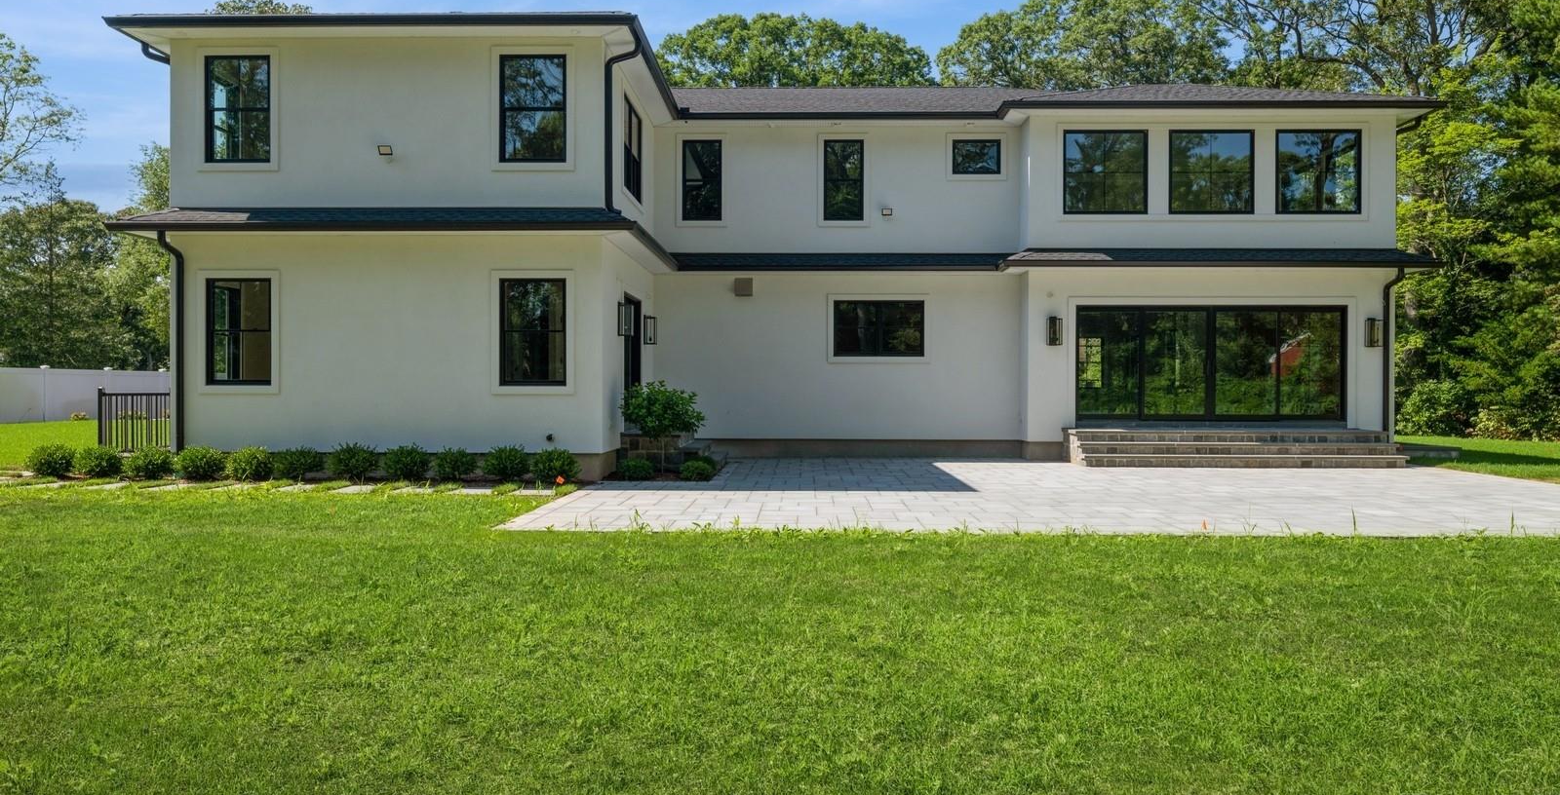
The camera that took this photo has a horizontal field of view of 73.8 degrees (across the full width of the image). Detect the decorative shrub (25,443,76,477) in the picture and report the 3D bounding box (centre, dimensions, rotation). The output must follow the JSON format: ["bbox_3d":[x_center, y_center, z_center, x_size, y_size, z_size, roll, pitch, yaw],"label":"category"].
[{"bbox_3d":[-9.718,0.844,13.850,0.636,0.455,0.628,0,0,1],"label":"decorative shrub"}]

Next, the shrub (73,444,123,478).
[{"bbox_3d":[-9.072,0.843,13.831,0.620,0.454,0.620,0,0,1],"label":"shrub"}]

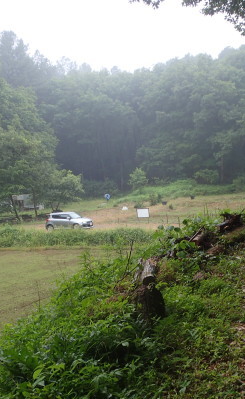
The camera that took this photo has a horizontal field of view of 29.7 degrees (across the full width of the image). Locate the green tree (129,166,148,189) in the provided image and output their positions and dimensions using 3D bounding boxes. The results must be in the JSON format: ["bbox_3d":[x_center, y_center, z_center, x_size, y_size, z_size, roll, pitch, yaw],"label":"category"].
[{"bbox_3d":[2.149,-2.780,62.000,2.600,3.200,2.500,-1,1,0],"label":"green tree"}]

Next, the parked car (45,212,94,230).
[{"bbox_3d":[-4.592,1.920,39.400,3.850,1.500,1.700,-3,0,18],"label":"parked car"}]

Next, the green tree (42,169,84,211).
[{"bbox_3d":[-6.574,-0.994,51.000,4.400,4.600,4.300,-1,1,-7],"label":"green tree"}]

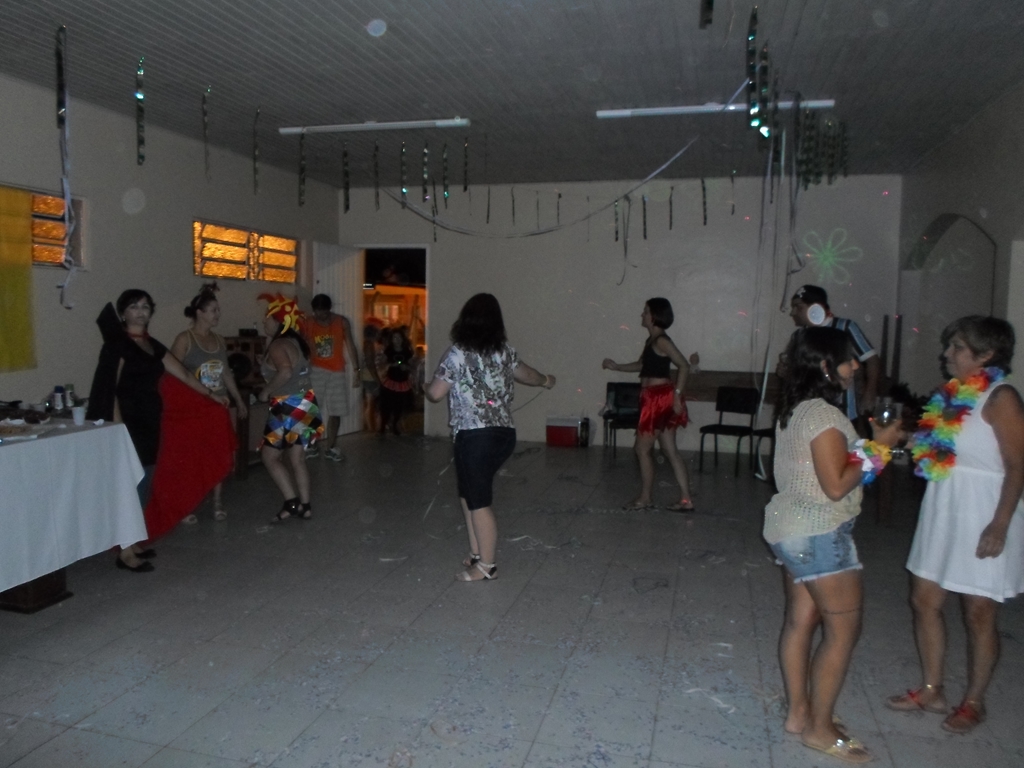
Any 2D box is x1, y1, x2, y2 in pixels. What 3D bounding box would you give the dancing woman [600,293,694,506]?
[{"bbox_3d":[1.105,0.158,5.845,0.720,1.680,0.500,1,6,2],"label":"dancing woman"}]

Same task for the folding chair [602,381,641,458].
[{"bbox_3d":[1.275,0.372,8.095,0.440,0.820,0.500,3,6,15],"label":"folding chair"}]

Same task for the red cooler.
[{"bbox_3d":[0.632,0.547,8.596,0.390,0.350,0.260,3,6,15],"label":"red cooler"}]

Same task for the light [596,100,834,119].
[{"bbox_3d":[1.386,-1.909,5.138,1.600,0.070,0.070,3,6,15],"label":"light"}]

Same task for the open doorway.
[{"bbox_3d":[-1.446,-0.523,9.233,0.830,2.280,0.150,3,6,15],"label":"open doorway"}]

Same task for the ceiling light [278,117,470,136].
[{"bbox_3d":[-1.114,-2.027,5.868,1.620,0.070,0.070,3,6,15],"label":"ceiling light"}]

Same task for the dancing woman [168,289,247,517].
[{"bbox_3d":[-2.207,0.134,5.372,0.400,1.700,0.560,6,7,41],"label":"dancing woman"}]

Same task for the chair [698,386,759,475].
[{"bbox_3d":[2.151,0.462,7.344,0.440,0.820,0.500,5,7,34],"label":"chair"}]

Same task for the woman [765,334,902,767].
[{"bbox_3d":[1.119,0.549,2.648,0.470,1.530,0.440,2,6,6],"label":"woman"}]

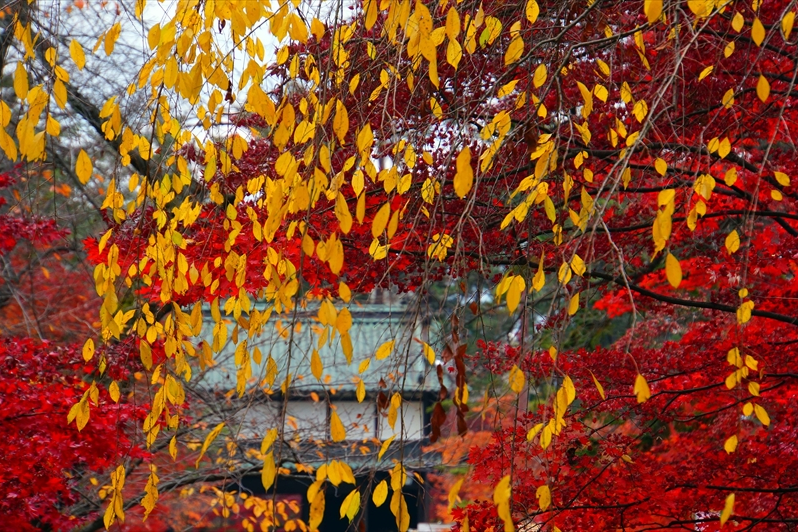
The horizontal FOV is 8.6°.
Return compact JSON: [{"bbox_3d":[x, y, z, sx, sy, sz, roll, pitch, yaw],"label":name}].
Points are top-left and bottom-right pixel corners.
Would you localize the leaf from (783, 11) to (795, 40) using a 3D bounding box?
[{"bbox_3d":[0.824,-0.507,11.239,0.023,0.060,0.016,15,-3,0],"label":"leaf"}]

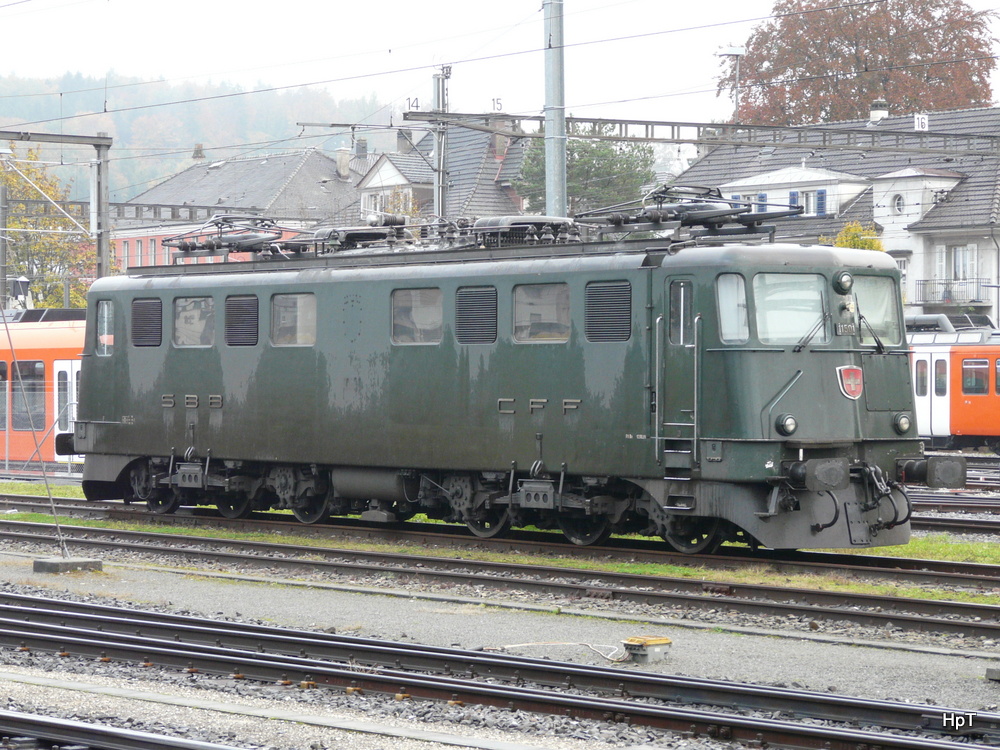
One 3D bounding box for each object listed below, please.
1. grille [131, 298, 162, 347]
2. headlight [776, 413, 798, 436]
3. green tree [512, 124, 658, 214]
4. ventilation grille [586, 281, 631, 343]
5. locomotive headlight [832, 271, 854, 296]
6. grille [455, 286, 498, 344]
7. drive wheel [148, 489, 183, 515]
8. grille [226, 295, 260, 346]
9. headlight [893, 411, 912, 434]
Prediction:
[{"bbox_3d":[-5.321,-0.785,47.594,0.060,0.750,0.920,-1,0,-36],"label":"grille"},{"bbox_3d":[3.336,0.576,36.435,0.270,0.270,0.150,-1,0,-36],"label":"headlight"},{"bbox_3d":[3.937,-5.306,145.000,6.600,12.400,6.600,0,0,0],"label":"green tree"},{"bbox_3d":[1.334,-0.762,38.295,0.060,0.750,0.920,-1,0,-36],"label":"ventilation grille"},{"bbox_3d":[4.043,-1.081,36.962,0.280,0.280,0.150,-1,0,-36],"label":"locomotive headlight"},{"bbox_3d":[-0.287,-0.768,40.559,0.060,0.750,0.920,-1,0,-36],"label":"grille"},{"bbox_3d":[-5.198,1.516,48.714,0.150,1.250,1.250,-1,0,-36],"label":"drive wheel"},{"bbox_3d":[-3.700,-0.780,45.329,0.060,0.750,0.920,-1,0,-36],"label":"grille"},{"bbox_3d":[4.794,0.574,37.478,0.270,0.270,0.150,-1,0,-36],"label":"headlight"}]

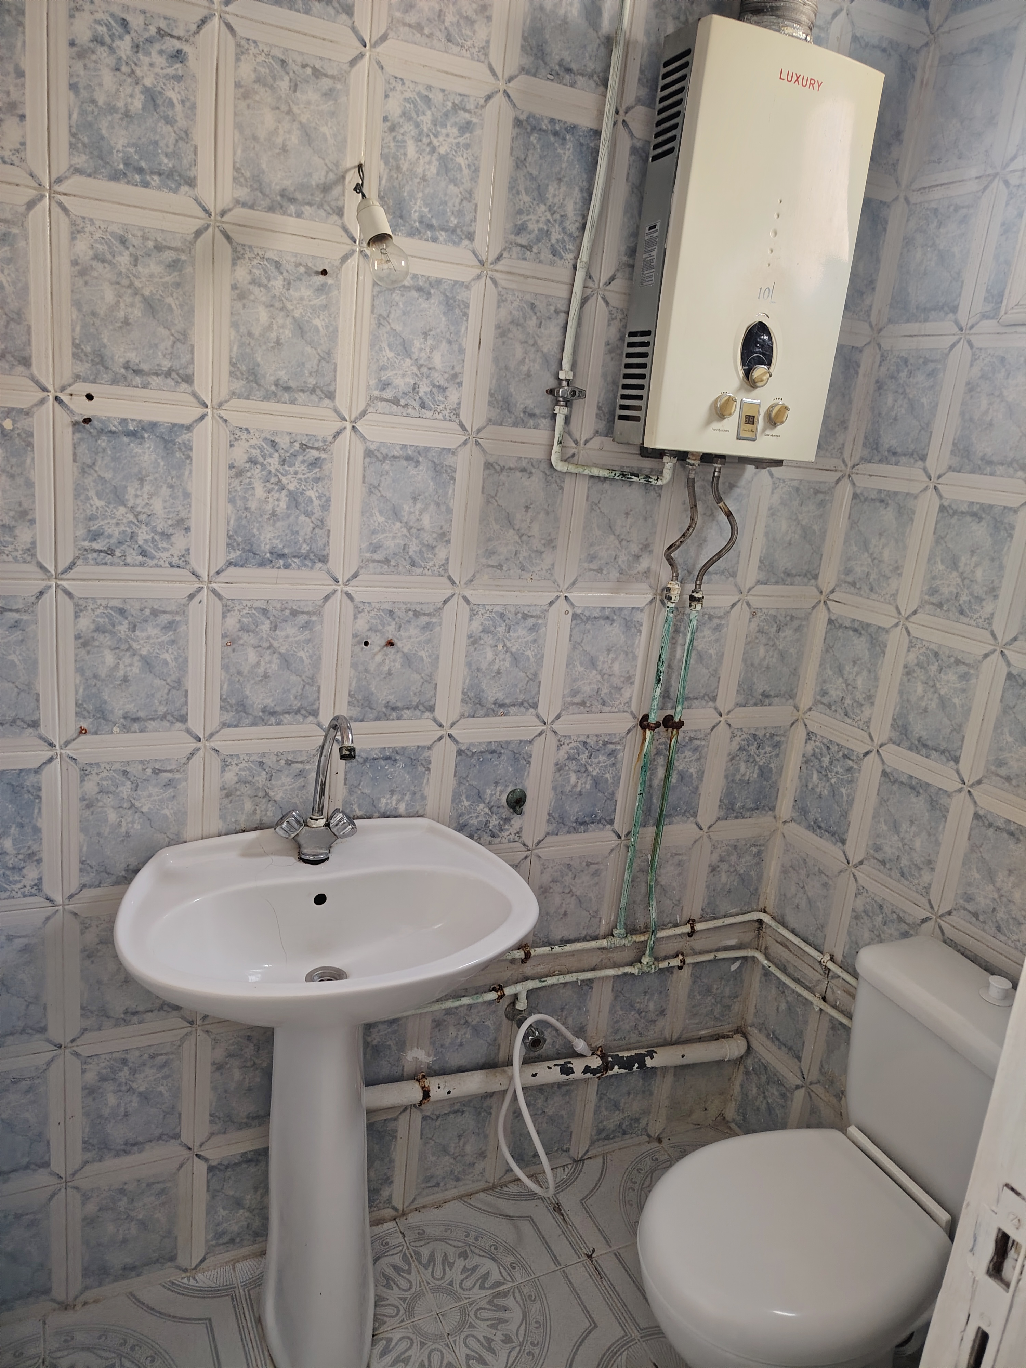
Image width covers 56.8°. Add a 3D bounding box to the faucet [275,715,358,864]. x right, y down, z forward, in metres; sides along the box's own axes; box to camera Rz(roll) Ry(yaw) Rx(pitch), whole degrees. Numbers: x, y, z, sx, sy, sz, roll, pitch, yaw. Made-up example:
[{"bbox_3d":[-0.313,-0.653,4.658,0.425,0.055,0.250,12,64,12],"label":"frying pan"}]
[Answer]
[{"bbox_3d":[-0.276,0.167,1.429,0.133,0.265,0.170,-2,17,-29],"label":"faucet"}]

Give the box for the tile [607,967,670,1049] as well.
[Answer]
[{"bbox_3d":[0.265,0.677,2.011,0.143,0.187,0.010,-1,16,-26],"label":"tile"}]

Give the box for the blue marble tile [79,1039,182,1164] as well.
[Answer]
[{"bbox_3d":[-0.635,0.696,1.585,0.156,0.205,0.012,-1,16,-26],"label":"blue marble tile"}]

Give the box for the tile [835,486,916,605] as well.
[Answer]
[{"bbox_3d":[0.700,-0.267,1.827,0.012,0.207,0.161,-1,17,-26],"label":"tile"}]

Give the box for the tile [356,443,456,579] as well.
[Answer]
[{"bbox_3d":[-0.172,-0.276,1.518,0.158,0.207,0.012,-1,17,-26],"label":"tile"}]

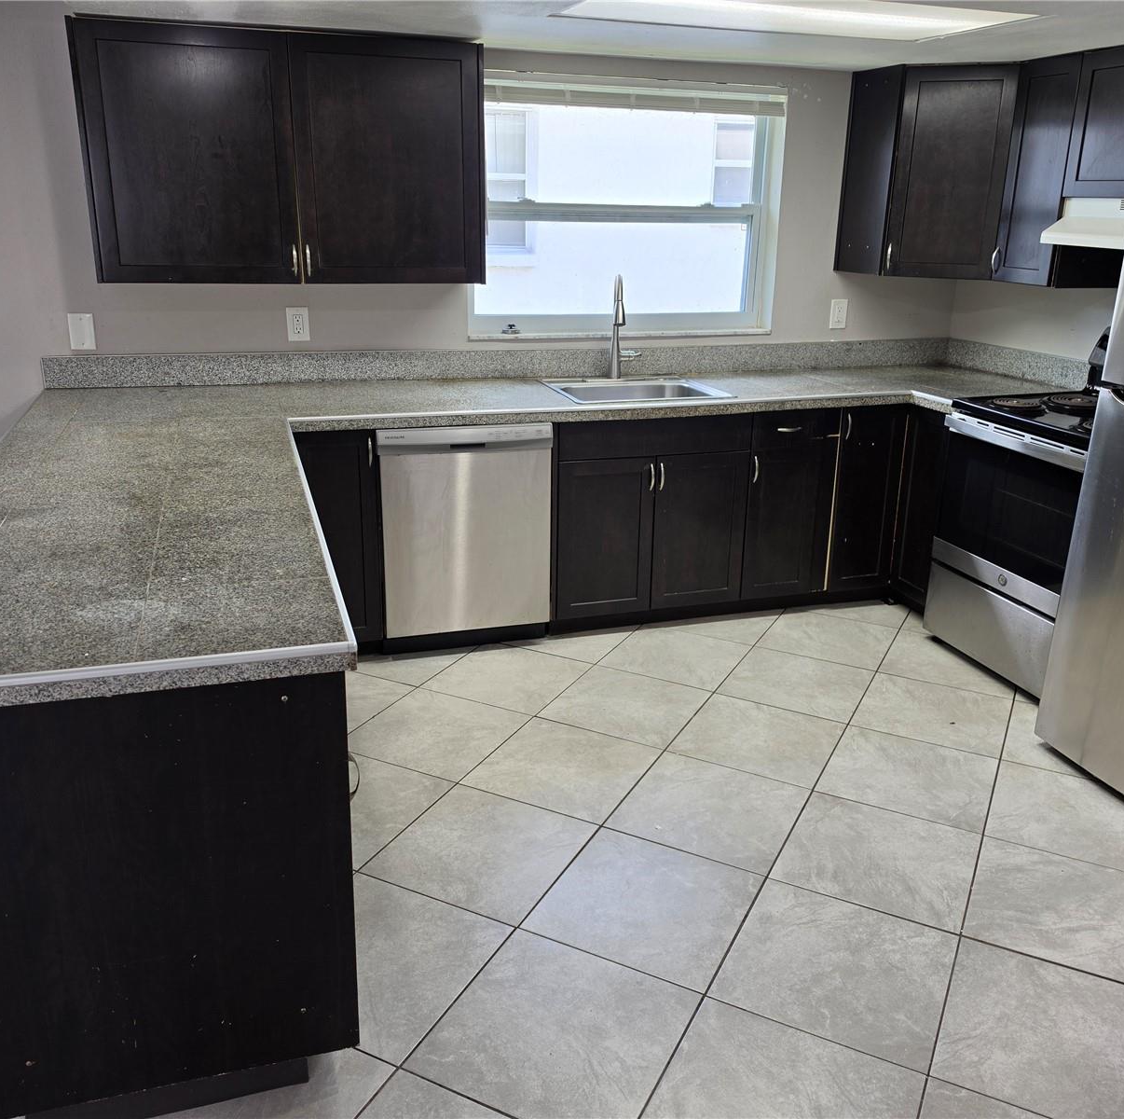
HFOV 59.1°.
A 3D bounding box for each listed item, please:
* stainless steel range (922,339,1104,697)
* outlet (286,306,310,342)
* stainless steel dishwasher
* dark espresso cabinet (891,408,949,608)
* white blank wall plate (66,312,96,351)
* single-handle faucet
[{"bbox_3d":[1.820,-0.177,3.451,0.697,1.182,0.768,-5,20,-17],"label":"stainless steel range"},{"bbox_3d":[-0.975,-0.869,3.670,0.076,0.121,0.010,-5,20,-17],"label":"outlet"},{"bbox_3d":[-0.419,-0.162,3.750,0.604,0.808,0.620,-5,20,-17],"label":"stainless steel dishwasher"},{"bbox_3d":[1.705,-0.191,3.993,0.621,0.849,0.293,-5,20,-17],"label":"dark espresso cabinet"},{"bbox_3d":[-1.688,-0.801,3.486,0.078,0.121,0.008,-5,20,-17],"label":"white blank wall plate"},{"bbox_3d":[0.254,-0.889,3.829,0.130,0.400,0.235,0,19,-3],"label":"single-handle faucet"}]

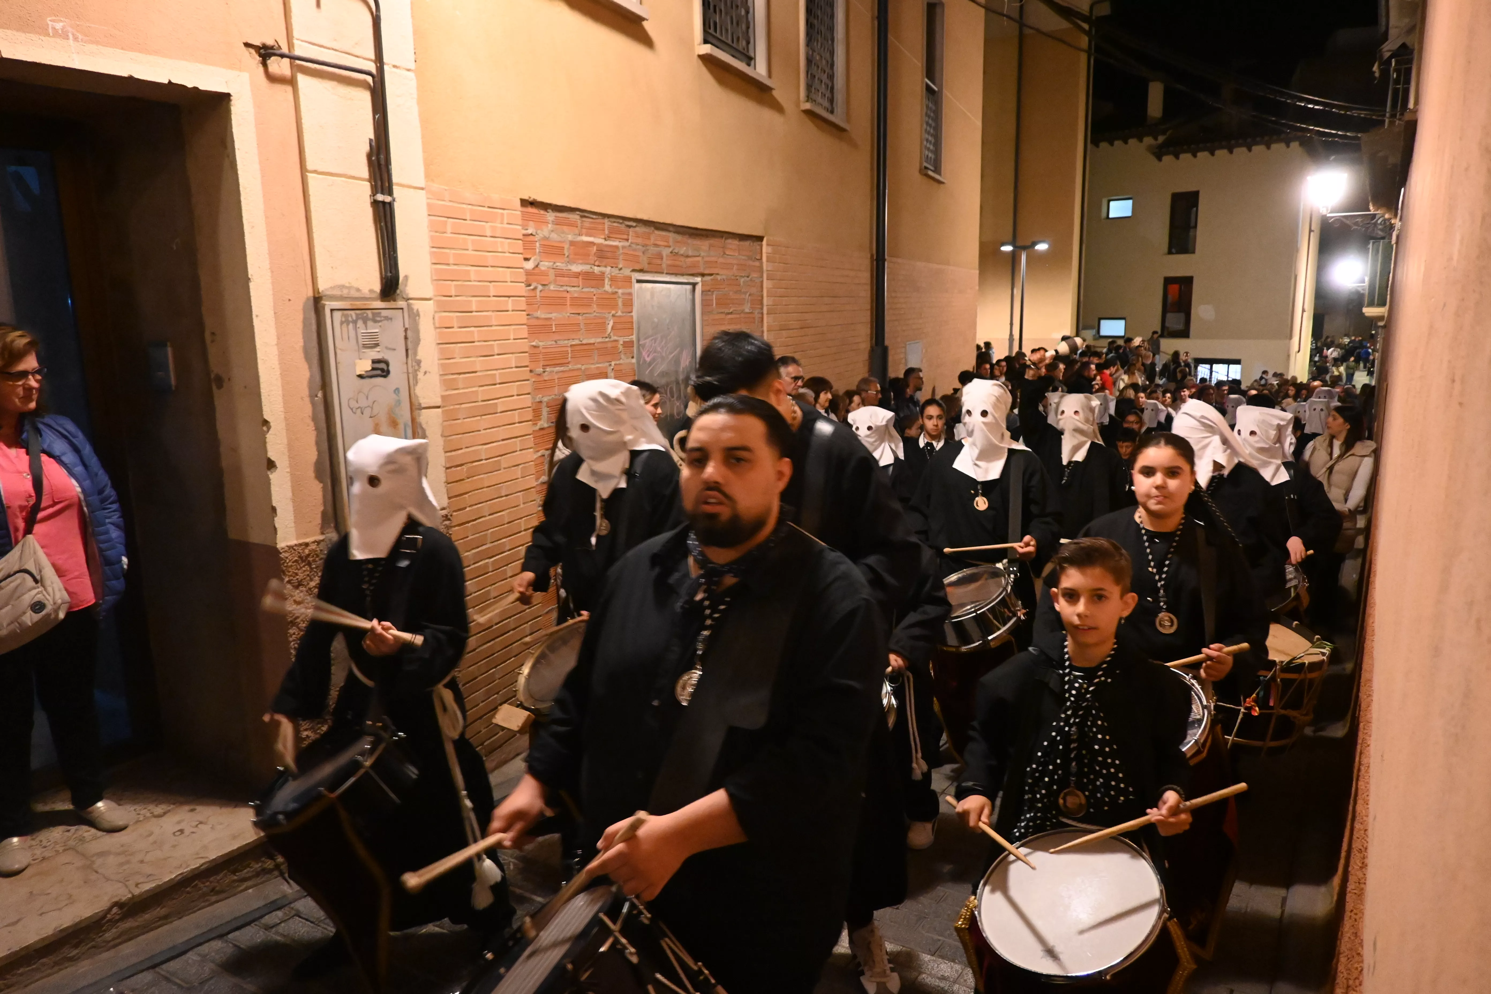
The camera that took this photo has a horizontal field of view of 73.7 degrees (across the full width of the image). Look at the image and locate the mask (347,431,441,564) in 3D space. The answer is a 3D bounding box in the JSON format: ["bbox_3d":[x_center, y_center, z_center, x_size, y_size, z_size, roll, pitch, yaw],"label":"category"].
[{"bbox_3d":[-0.962,-0.008,2.704,0.230,0.327,0.260,4,12,25],"label":"mask"}]

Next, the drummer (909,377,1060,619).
[{"bbox_3d":[0.984,0.362,4.065,0.580,1.680,0.480,4,12,24],"label":"drummer"}]

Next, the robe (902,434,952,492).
[{"bbox_3d":[1.055,0.206,5.644,0.450,1.120,0.320,4,12,24],"label":"robe"}]

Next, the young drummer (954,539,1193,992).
[{"bbox_3d":[0.701,0.780,2.126,0.460,1.380,0.460,3,11,20],"label":"young drummer"}]

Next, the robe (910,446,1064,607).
[{"bbox_3d":[0.980,0.380,4.069,0.580,1.200,0.460,4,12,24],"label":"robe"}]

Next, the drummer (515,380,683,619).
[{"bbox_3d":[-0.496,0.424,3.480,0.500,1.630,0.460,7,13,39],"label":"drummer"}]

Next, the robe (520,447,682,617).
[{"bbox_3d":[-0.488,0.420,3.541,0.560,1.200,0.460,5,13,29],"label":"robe"}]

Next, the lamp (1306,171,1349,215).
[{"bbox_3d":[6.084,-3.259,10.394,0.450,0.600,0.450,6,13,31],"label":"lamp"}]

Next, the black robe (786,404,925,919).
[{"bbox_3d":[0.232,0.456,2.726,0.570,1.370,0.440,0,10,6],"label":"black robe"}]

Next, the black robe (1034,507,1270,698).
[{"bbox_3d":[1.132,0.607,2.756,0.560,1.160,0.440,4,11,26],"label":"black robe"}]

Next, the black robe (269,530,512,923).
[{"bbox_3d":[-1.038,0.638,2.917,0.500,1.160,0.480,7,13,37],"label":"black robe"}]

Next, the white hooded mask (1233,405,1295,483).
[{"bbox_3d":[2.160,-0.202,4.138,0.220,0.310,0.210,-10,14,-41],"label":"white hooded mask"}]

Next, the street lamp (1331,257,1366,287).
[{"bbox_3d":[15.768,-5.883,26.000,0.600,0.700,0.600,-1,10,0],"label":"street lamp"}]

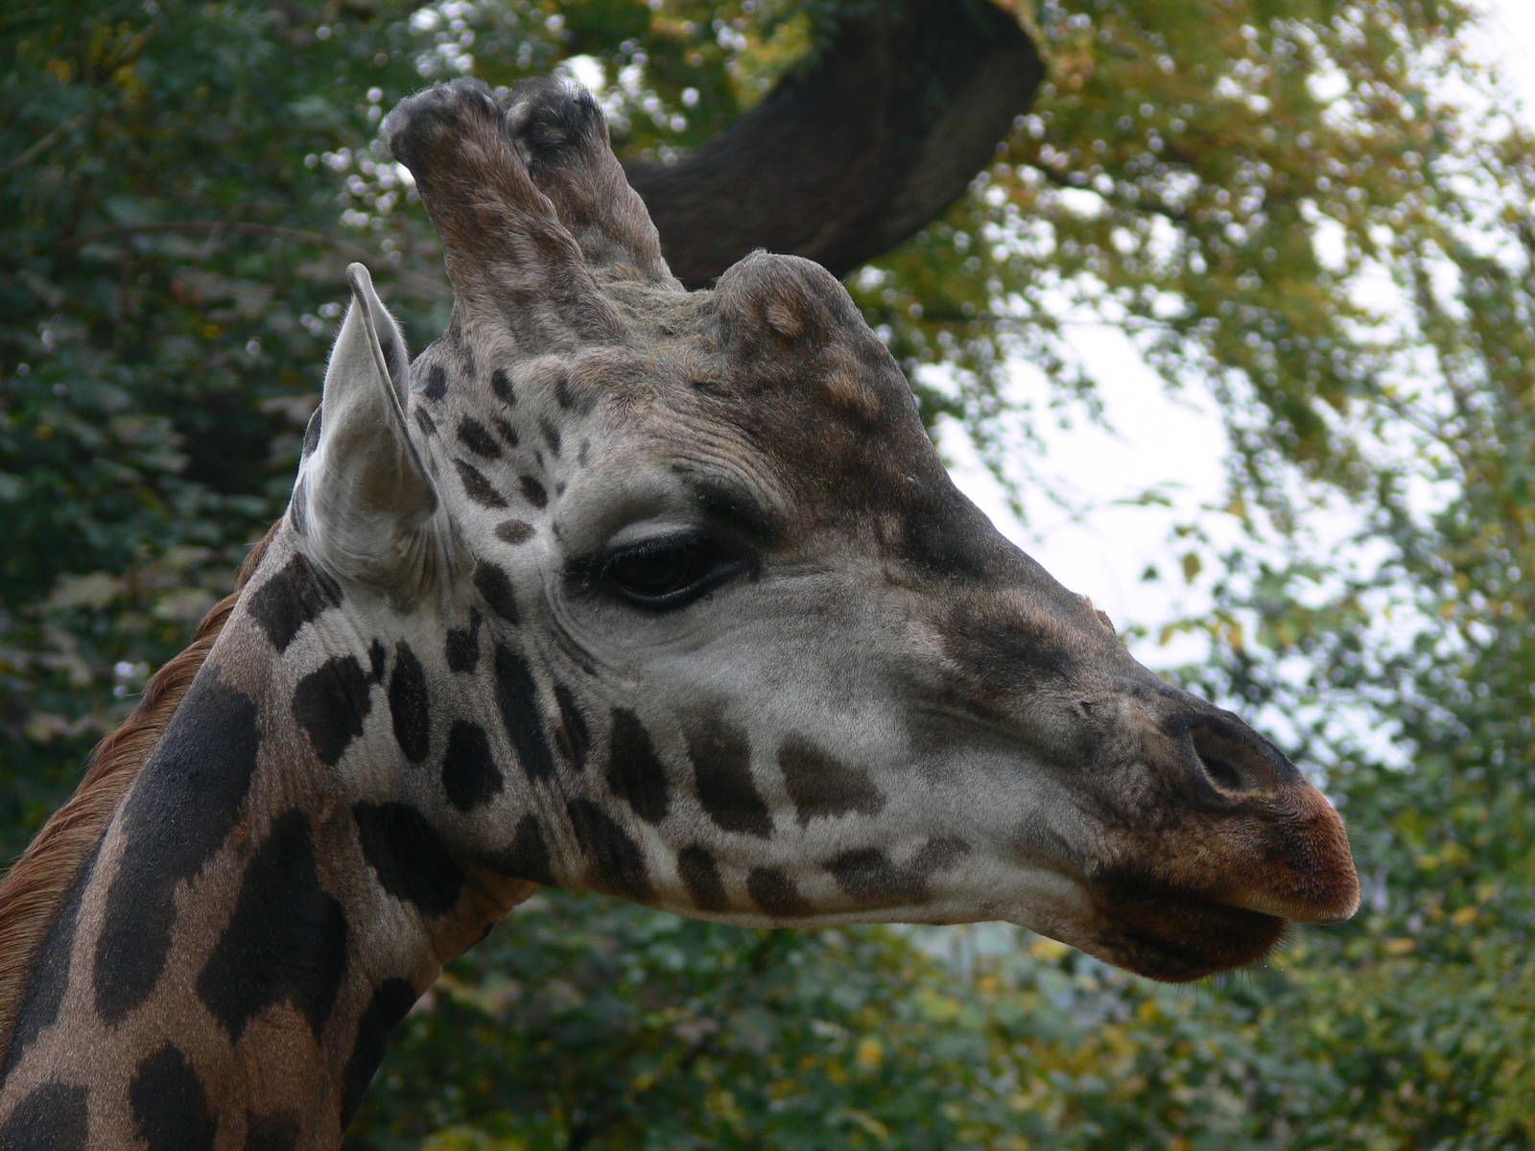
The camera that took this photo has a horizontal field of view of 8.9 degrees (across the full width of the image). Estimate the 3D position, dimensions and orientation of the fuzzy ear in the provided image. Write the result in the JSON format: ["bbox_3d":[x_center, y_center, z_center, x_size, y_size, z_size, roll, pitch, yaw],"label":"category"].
[{"bbox_3d":[-0.254,-0.094,6.300,0.088,0.210,0.085,-4,-2,6],"label":"fuzzy ear"}]

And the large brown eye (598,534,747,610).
[{"bbox_3d":[-0.059,-0.002,6.270,0.093,0.048,0.045,0,-3,9],"label":"large brown eye"}]

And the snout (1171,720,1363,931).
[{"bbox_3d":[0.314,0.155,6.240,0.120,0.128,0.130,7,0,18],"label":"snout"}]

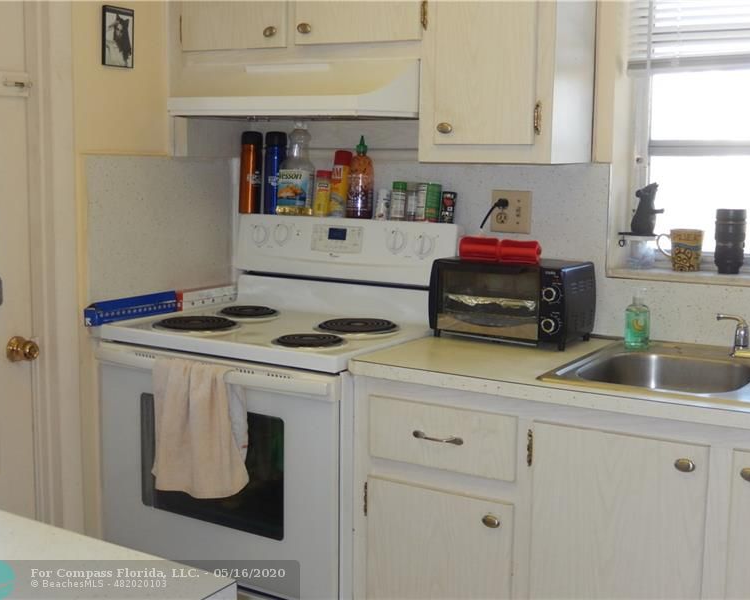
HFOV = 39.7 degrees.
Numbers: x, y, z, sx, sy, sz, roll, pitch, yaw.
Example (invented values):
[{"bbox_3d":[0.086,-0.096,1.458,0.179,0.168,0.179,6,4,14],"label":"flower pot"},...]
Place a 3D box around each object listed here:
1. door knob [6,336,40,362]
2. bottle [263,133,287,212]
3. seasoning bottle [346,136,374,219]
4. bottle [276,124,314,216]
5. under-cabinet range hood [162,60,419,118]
[{"bbox_3d":[-0.891,0.129,2.645,0.060,0.065,0.065,6,9,31],"label":"door knob"},{"bbox_3d":[-0.297,-0.378,3.098,0.067,0.245,0.067,1,8,0],"label":"bottle"},{"bbox_3d":[-0.042,-0.347,2.945,0.073,0.233,0.073,1,8,0],"label":"seasoning bottle"},{"bbox_3d":[-0.231,-0.381,3.049,0.108,0.268,0.088,6,9,31],"label":"bottle"},{"bbox_3d":[-0.188,-0.557,2.797,0.757,0.150,0.440,6,9,31],"label":"under-cabinet range hood"}]

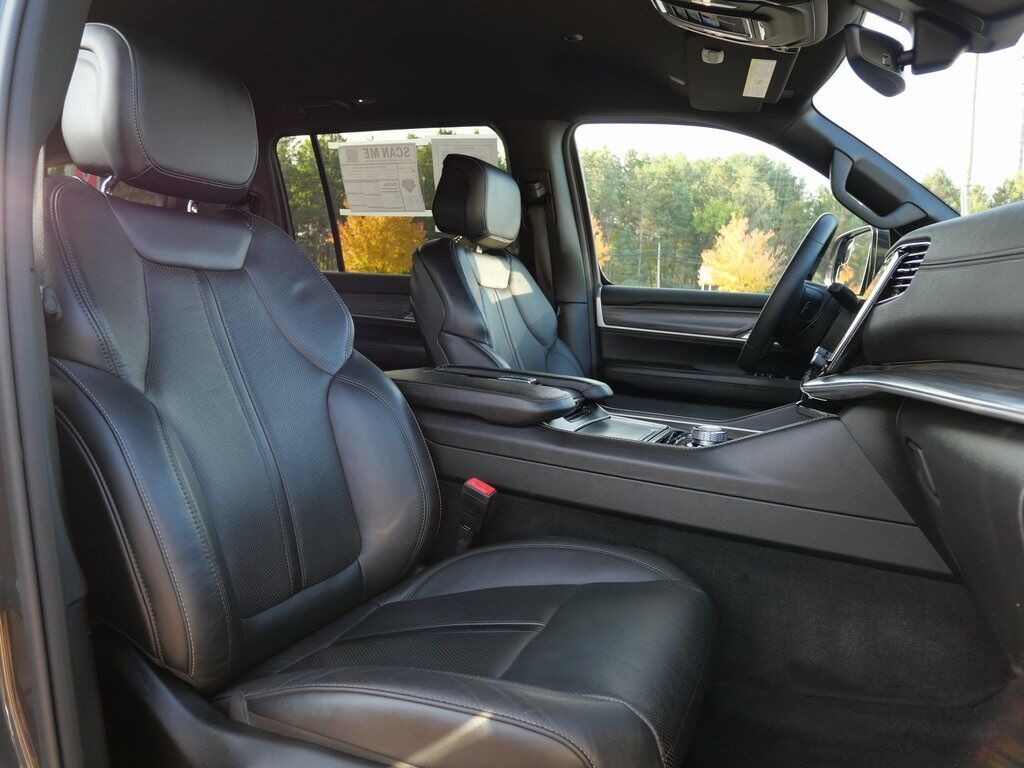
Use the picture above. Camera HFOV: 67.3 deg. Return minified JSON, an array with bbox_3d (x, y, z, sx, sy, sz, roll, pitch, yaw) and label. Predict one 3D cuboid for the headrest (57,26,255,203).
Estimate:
[{"bbox_3d":[-0.455,-0.352,1.029,0.140,0.200,0.245,5,9,22],"label":"headrest"}]

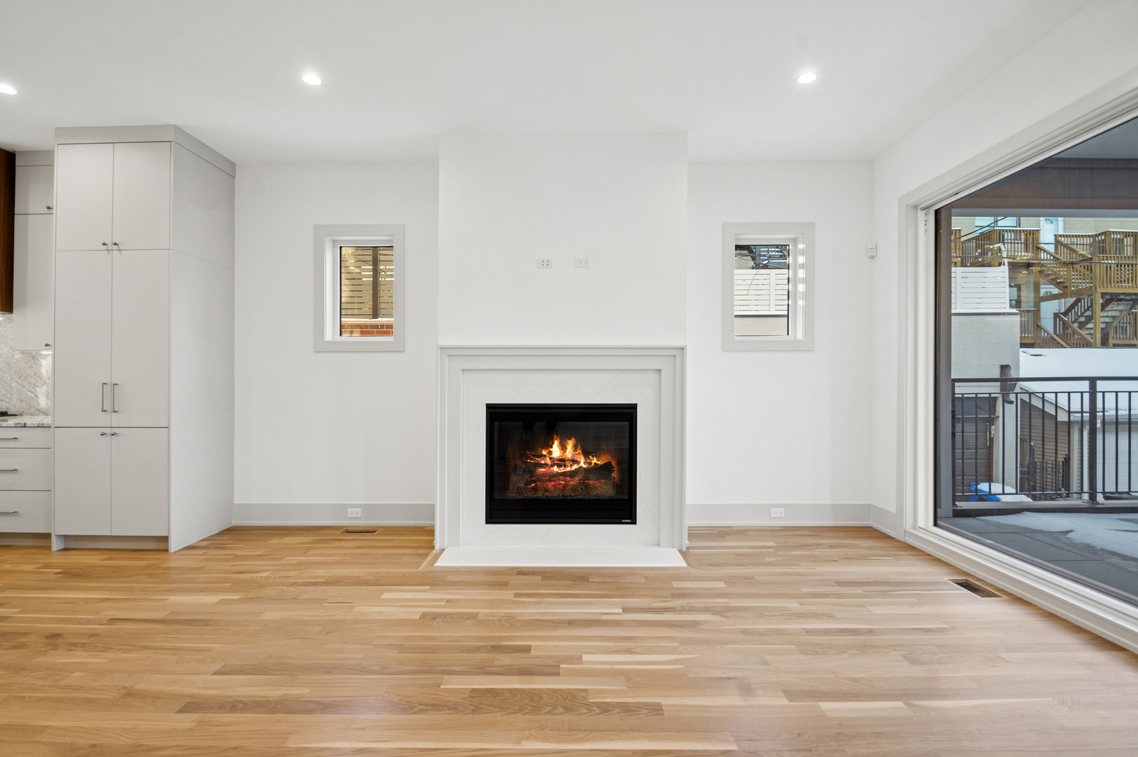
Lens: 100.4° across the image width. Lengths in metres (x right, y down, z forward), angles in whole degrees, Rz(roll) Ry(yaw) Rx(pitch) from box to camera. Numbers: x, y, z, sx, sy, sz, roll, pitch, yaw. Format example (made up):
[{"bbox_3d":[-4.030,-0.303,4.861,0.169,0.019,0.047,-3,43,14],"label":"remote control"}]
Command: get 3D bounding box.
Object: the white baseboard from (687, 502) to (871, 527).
[{"bbox_3d":[1.735,1.138,3.962,1.600,0.190,0.030,0,0,0],"label":"white baseboard"}]

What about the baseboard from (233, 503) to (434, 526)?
[{"bbox_3d":[-1.925,1.136,3.962,1.770,0.190,0.030,0,0,0],"label":"baseboard"}]

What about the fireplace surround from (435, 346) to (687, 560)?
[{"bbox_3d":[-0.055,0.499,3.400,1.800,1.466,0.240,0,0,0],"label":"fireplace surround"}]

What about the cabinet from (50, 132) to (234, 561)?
[{"bbox_3d":[-3.240,-0.290,3.678,0.850,3.050,0.605,0,0,0],"label":"cabinet"}]

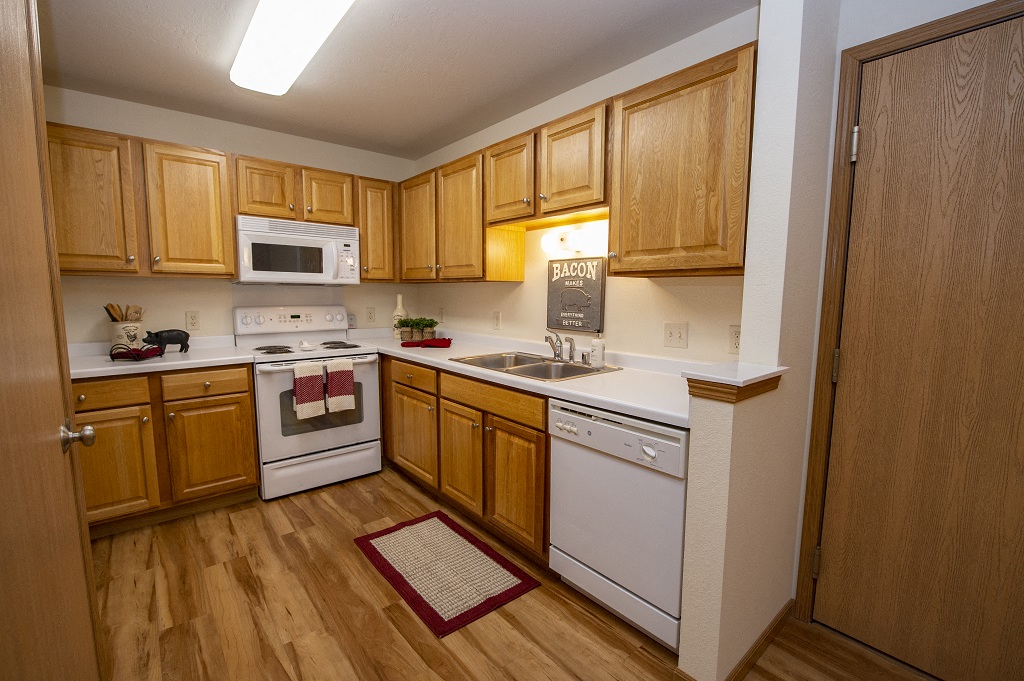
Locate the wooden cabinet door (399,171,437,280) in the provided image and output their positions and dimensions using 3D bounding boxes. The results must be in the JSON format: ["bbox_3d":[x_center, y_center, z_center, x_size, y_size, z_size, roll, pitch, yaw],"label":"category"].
[{"bbox_3d":[-0.680,-0.813,3.329,0.021,0.728,0.454,-5,8,-40],"label":"wooden cabinet door"}]

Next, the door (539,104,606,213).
[{"bbox_3d":[0.284,-0.848,2.177,0.021,0.411,0.392,-5,8,-40],"label":"door"}]

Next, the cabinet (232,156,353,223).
[{"bbox_3d":[-1.521,-1.000,3.181,0.761,0.381,0.330,-5,8,-40],"label":"cabinet"}]

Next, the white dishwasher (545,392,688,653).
[{"bbox_3d":[0.581,0.677,1.902,0.615,0.868,0.606,-5,8,-40],"label":"white dishwasher"}]

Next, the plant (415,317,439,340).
[{"bbox_3d":[-0.668,-0.088,3.627,0.160,0.186,0.160,-5,8,-40],"label":"plant"}]

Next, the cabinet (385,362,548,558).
[{"bbox_3d":[-0.132,0.568,2.759,0.626,0.852,1.660,-5,8,-40],"label":"cabinet"}]

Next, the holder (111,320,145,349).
[{"bbox_3d":[-2.273,-0.004,2.684,0.150,0.193,0.150,5,7,35],"label":"holder"}]

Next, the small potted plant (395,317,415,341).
[{"bbox_3d":[-0.863,-0.082,3.678,0.110,0.165,0.110,-5,8,-40],"label":"small potted plant"}]

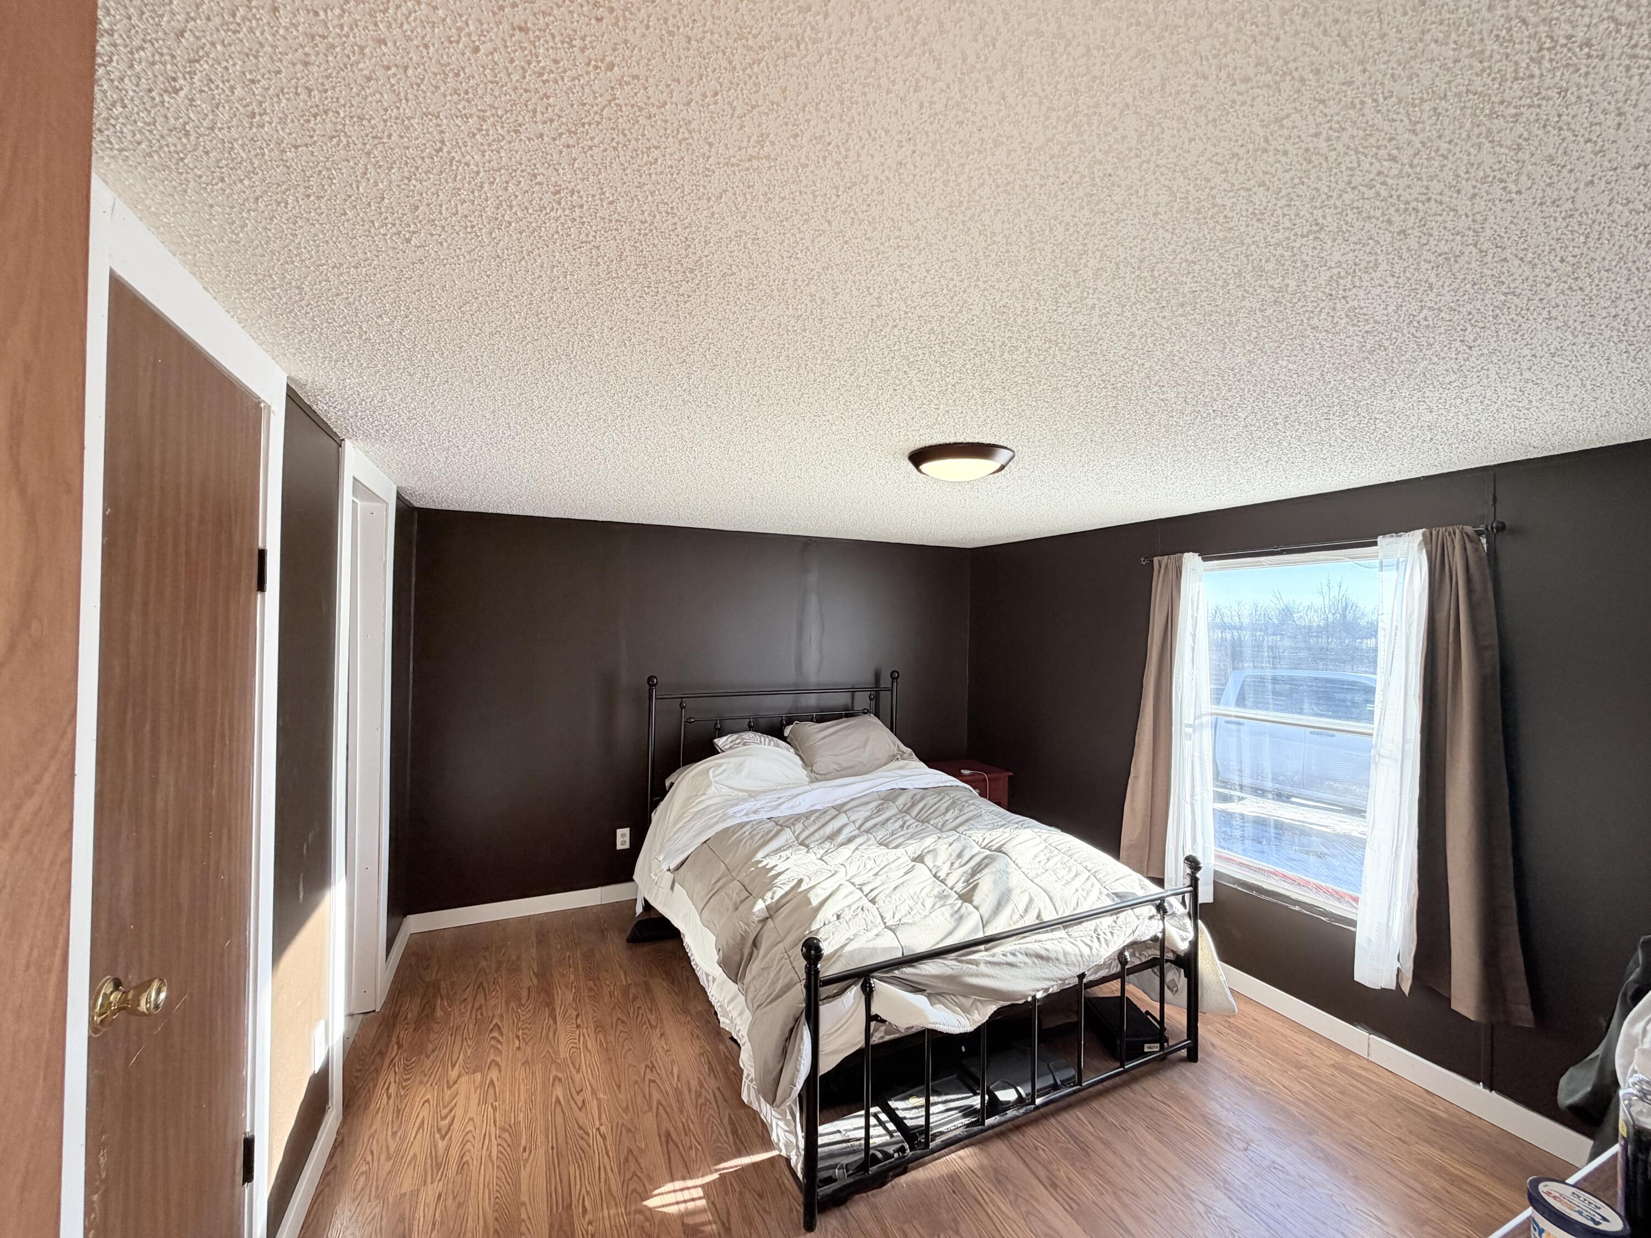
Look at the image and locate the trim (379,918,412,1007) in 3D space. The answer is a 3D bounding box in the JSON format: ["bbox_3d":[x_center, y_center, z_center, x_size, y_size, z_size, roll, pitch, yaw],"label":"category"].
[{"bbox_3d":[-1.940,1.530,3.014,0.020,0.090,0.700,1,-1,-24],"label":"trim"}]

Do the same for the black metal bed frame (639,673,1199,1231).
[{"bbox_3d":[0.192,0.961,3.077,1.610,1.290,2.190,1,-1,-26],"label":"black metal bed frame"}]

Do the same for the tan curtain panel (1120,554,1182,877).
[{"bbox_3d":[1.587,0.473,3.261,0.110,1.560,0.340,1,-1,-24],"label":"tan curtain panel"}]

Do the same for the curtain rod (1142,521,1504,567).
[{"bbox_3d":[1.870,-0.293,2.716,0.090,0.045,1.370,1,-1,-24],"label":"curtain rod"}]

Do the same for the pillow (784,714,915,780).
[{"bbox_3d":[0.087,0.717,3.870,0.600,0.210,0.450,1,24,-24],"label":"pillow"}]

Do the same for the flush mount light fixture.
[{"bbox_3d":[0.447,-0.489,2.181,0.335,0.085,0.335,1,-1,0],"label":"flush mount light fixture"}]

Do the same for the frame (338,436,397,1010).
[{"bbox_3d":[-1.672,0.513,2.369,0.120,2.120,0.920,1,-1,-24],"label":"frame"}]

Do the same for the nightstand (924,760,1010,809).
[{"bbox_3d":[0.873,1.309,4.352,0.520,0.638,0.430,1,-1,-24],"label":"nightstand"}]

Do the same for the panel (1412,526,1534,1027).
[{"bbox_3d":[2.076,0.474,2.159,0.110,1.570,0.300,1,-1,-24],"label":"panel"}]

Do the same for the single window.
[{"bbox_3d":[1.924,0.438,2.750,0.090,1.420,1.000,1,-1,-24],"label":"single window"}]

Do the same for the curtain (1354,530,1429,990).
[{"bbox_3d":[1.986,0.500,2.355,0.090,1.600,0.210,1,-1,-24],"label":"curtain"}]

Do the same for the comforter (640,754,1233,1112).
[{"bbox_3d":[0.293,1.061,2.942,1.850,0.700,1.850,1,-1,-26],"label":"comforter"}]

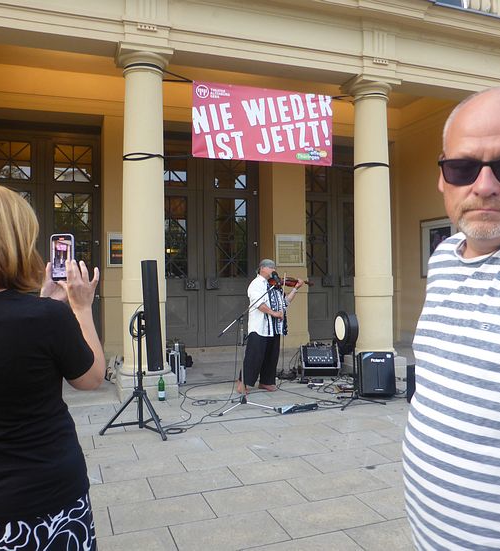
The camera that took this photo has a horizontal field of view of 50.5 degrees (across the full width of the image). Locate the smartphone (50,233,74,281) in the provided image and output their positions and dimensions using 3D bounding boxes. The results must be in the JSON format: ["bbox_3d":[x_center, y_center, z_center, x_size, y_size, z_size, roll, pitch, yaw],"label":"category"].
[{"bbox_3d":[-0.601,-0.056,1.700,0.076,0.153,0.011,-2,-1,9],"label":"smartphone"}]

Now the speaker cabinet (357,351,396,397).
[{"bbox_3d":[1.531,1.182,6.417,0.400,0.505,0.330,-1,0,-3],"label":"speaker cabinet"}]

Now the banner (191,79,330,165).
[{"bbox_3d":[0.204,-2.006,7.106,1.980,0.981,0.030,-1,0,-20],"label":"banner"}]

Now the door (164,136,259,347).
[{"bbox_3d":[-0.942,-0.642,10.270,2.393,4.053,0.120,-1,0,-20],"label":"door"}]

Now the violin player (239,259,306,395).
[{"bbox_3d":[0.267,0.623,6.582,0.620,1.657,0.520,-1,0,30],"label":"violin player"}]

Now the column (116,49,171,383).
[{"bbox_3d":[-1.286,-0.685,6.509,0.630,4.021,0.630,-1,0,-20],"label":"column"}]

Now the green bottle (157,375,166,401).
[{"bbox_3d":[-1.035,1.313,6.214,0.082,0.302,0.082,-1,0,-20],"label":"green bottle"}]

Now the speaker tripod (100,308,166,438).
[{"bbox_3d":[-0.984,0.897,5.082,0.681,1.126,0.614,-1,0,17],"label":"speaker tripod"}]

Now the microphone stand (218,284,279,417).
[{"bbox_3d":[-0.009,0.756,5.822,0.720,1.390,0.550,-1,0,-12],"label":"microphone stand"}]

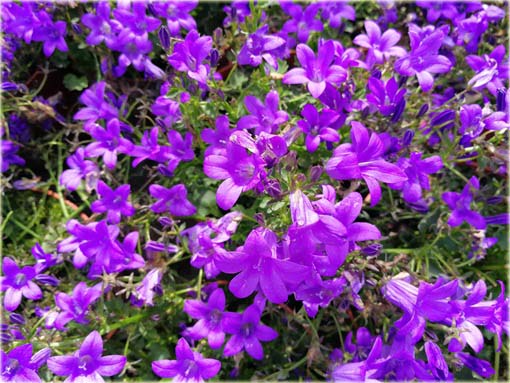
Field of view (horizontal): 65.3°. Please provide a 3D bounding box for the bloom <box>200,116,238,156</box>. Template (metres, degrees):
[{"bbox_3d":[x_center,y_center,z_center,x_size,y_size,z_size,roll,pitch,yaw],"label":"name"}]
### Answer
[{"bbox_3d":[-0.023,-0.037,0.268,0.026,0.018,0.028,0,69,-5],"label":"bloom"}]

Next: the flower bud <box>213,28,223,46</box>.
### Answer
[{"bbox_3d":[-0.026,-0.106,0.275,0.007,0.013,0.007,3,30,0],"label":"flower bud"}]

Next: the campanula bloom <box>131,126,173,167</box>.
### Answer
[{"bbox_3d":[-0.078,-0.034,0.300,0.033,0.022,0.031,0,66,19],"label":"campanula bloom"}]

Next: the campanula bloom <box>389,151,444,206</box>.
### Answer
[{"bbox_3d":[0.100,-0.008,0.250,0.034,0.019,0.031,0,75,6],"label":"campanula bloom"}]

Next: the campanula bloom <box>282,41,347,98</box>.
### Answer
[{"bbox_3d":[0.034,-0.069,0.225,0.036,0.024,0.034,0,63,-2],"label":"campanula bloom"}]

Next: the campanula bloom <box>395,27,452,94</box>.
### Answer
[{"bbox_3d":[0.106,-0.083,0.250,0.036,0.024,0.037,0,73,-7],"label":"campanula bloom"}]

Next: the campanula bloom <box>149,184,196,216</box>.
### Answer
[{"bbox_3d":[-0.059,0.006,0.285,0.034,0.020,0.028,0,72,0],"label":"campanula bloom"}]

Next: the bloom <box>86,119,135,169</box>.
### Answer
[{"bbox_3d":[-0.102,-0.033,0.280,0.034,0.021,0.035,0,71,-9],"label":"bloom"}]

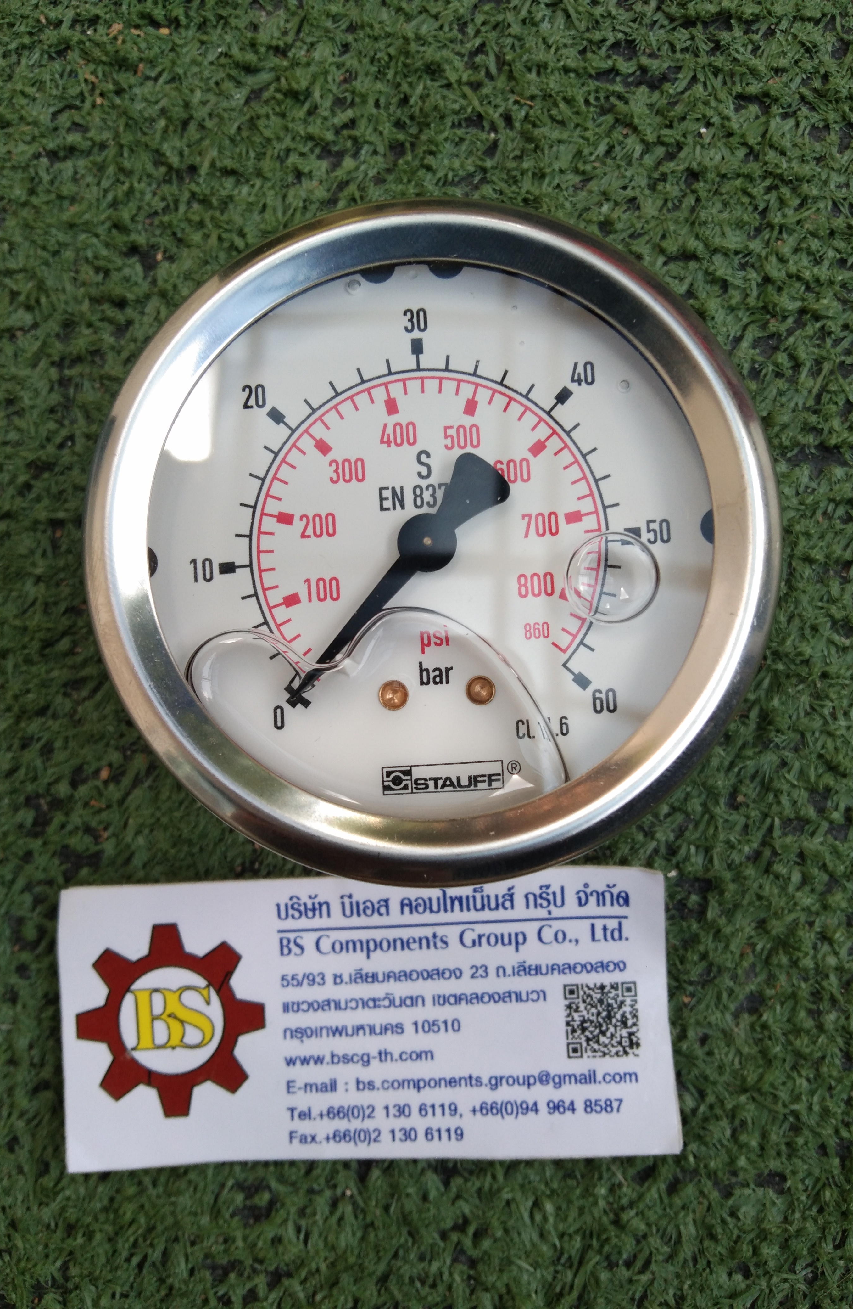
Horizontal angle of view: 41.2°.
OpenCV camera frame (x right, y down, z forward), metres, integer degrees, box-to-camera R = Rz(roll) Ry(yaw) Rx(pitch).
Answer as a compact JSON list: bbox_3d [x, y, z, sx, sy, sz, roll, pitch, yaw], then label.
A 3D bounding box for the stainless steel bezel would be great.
[{"bbox_3d":[0.000,-0.011,0.113,0.068,0.016,0.068,-3,84,1],"label":"stainless steel bezel"}]

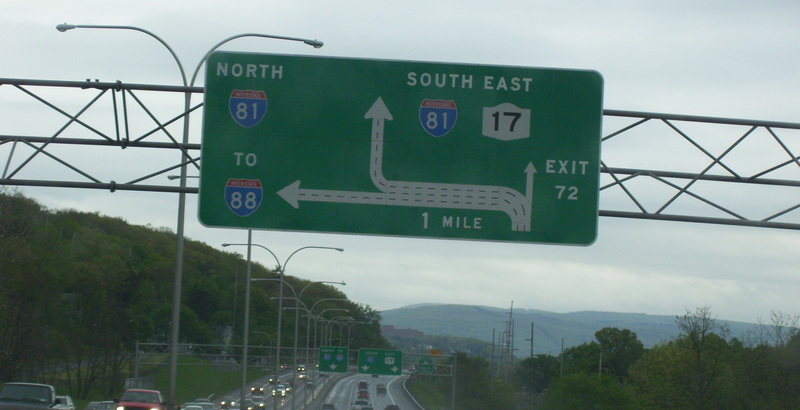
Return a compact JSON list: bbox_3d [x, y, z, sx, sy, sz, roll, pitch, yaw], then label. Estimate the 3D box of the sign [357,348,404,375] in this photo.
[{"bbox_3d":[-2.353,18.824,300.000,5.230,2.950,0.150,3,-4,-1],"label":"sign"}]

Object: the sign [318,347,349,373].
[{"bbox_3d":[-7.971,18.523,300.000,3.500,3.070,0.150,3,-4,-1],"label":"sign"}]

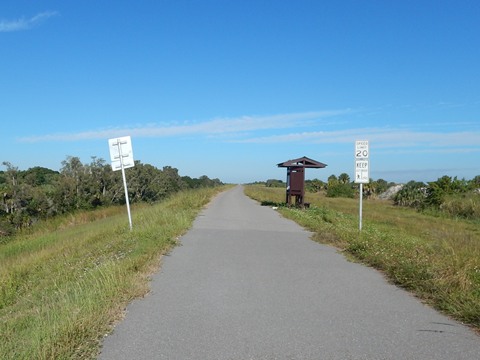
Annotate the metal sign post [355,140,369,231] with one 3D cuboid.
[{"bbox_3d":[4.160,0.210,11.400,0.460,3.100,0.080,1,-1,0],"label":"metal sign post"}]

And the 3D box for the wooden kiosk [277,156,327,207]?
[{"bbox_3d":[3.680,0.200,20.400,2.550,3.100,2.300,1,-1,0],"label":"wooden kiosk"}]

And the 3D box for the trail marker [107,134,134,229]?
[{"bbox_3d":[-3.900,0.160,11.350,0.750,3.200,0.090,-7,-1,0],"label":"trail marker"}]

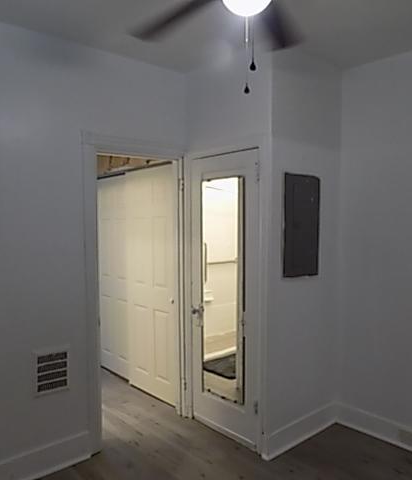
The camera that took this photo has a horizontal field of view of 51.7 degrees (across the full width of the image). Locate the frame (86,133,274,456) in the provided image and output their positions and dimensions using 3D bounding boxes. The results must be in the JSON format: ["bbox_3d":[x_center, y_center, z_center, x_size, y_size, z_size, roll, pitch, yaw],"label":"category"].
[{"bbox_3d":[-0.191,0.377,2.753,0.900,2.140,0.840,-3,4,-41],"label":"frame"}]

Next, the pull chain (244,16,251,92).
[{"bbox_3d":[0.139,-0.621,1.430,0.018,0.265,0.018,0,3,6],"label":"pull chain"}]

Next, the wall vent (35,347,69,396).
[{"bbox_3d":[-0.952,0.811,2.628,0.215,0.275,0.020,-3,4,-41],"label":"wall vent"}]

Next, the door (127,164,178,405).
[{"bbox_3d":[-0.480,0.377,3.803,0.040,2.030,0.770,-3,4,-41],"label":"door"}]

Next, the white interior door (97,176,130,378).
[{"bbox_3d":[-0.926,0.360,4.389,0.040,2.020,0.750,-3,4,-41],"label":"white interior door"}]

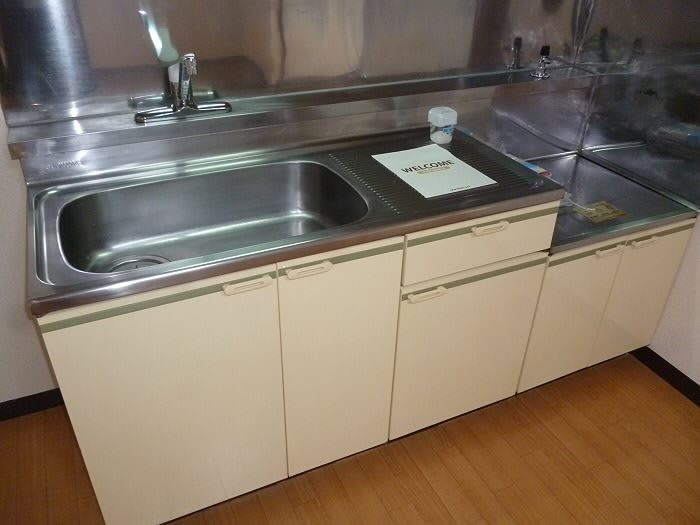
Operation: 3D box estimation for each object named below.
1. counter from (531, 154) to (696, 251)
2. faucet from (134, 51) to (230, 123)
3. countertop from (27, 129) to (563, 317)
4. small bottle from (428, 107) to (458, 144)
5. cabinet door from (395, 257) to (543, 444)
[{"bbox_3d":[0.695,-0.207,1.821,0.590,0.032,0.502,-13,35,-22],"label":"counter"},{"bbox_3d":[-0.403,-0.428,1.375,0.247,0.178,0.204,-13,35,-22],"label":"faucet"},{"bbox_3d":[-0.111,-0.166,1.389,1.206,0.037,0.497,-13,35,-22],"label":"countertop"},{"bbox_3d":[0.272,-0.402,1.668,0.078,0.090,0.078,1,31,-1],"label":"small bottle"},{"bbox_3d":[0.323,0.241,1.577,0.447,0.522,0.033,-13,35,-22],"label":"cabinet door"}]

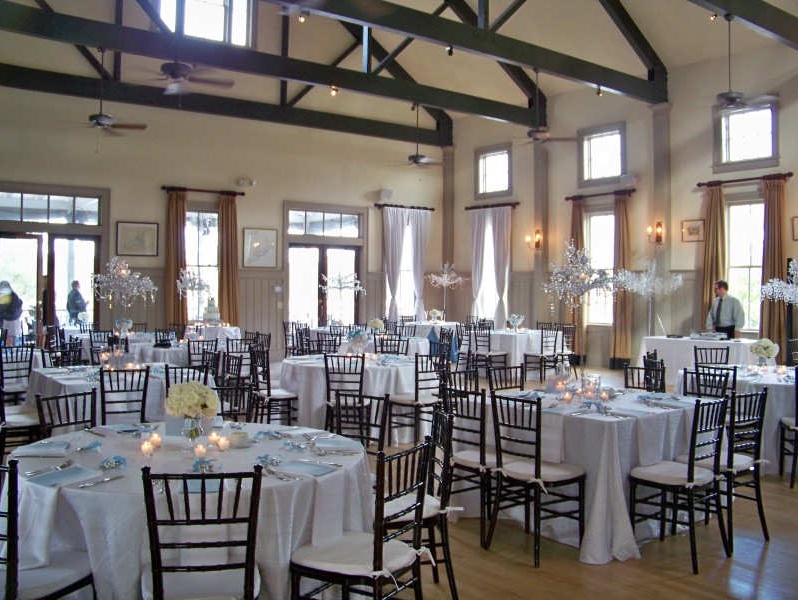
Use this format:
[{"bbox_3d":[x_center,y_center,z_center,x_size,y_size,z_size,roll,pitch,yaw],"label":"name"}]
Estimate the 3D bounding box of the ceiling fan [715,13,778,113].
[{"bbox_3d":[3.965,-2.867,9.150,1.300,1.130,1.300,-1,1,-40],"label":"ceiling fan"}]

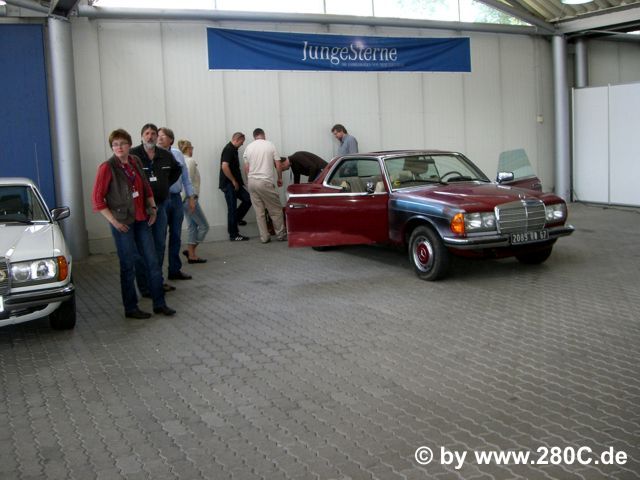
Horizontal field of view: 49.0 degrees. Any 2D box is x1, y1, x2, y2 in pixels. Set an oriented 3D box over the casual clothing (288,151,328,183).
[{"bbox_3d":[-0.172,-0.788,11.758,0.750,1.350,0.500,-3,8,-5],"label":"casual clothing"}]

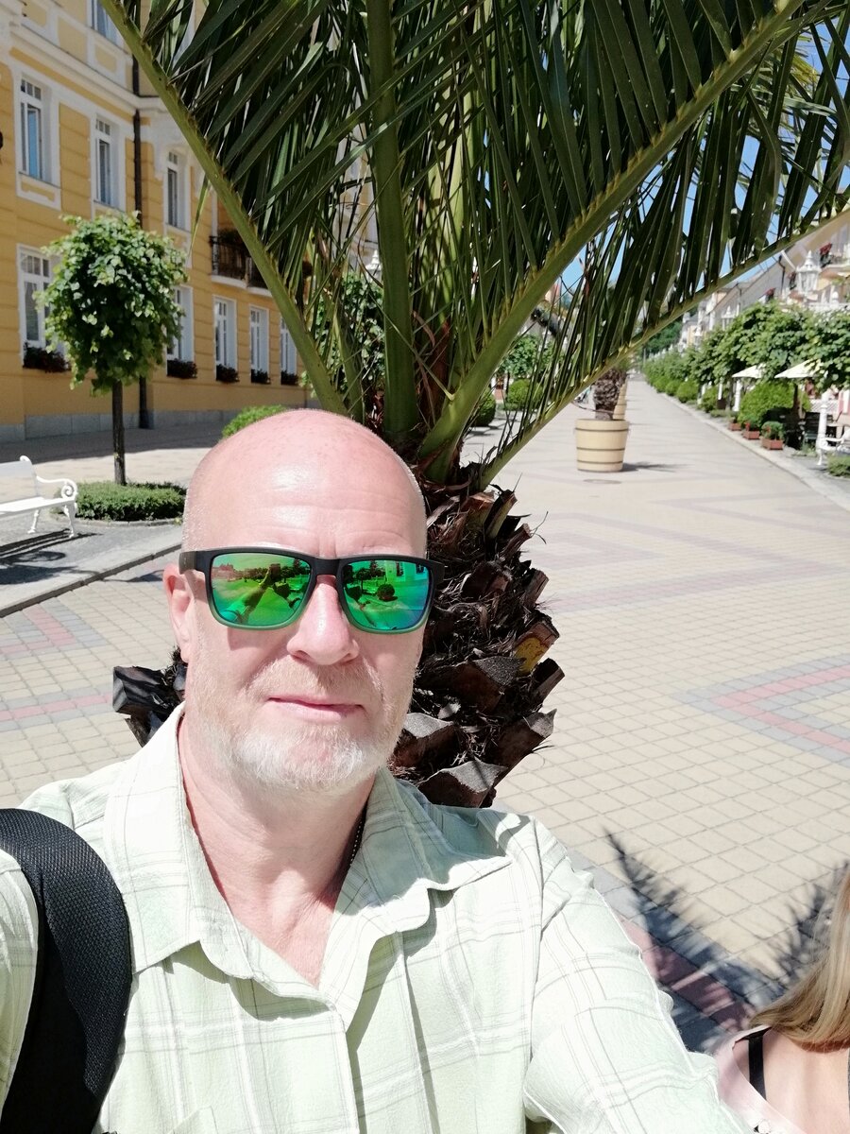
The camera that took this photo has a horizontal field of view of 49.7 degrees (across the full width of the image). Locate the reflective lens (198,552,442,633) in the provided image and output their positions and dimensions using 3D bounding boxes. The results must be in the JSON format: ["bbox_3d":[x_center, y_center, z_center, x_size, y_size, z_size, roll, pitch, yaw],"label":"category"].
[{"bbox_3d":[-0.059,0.014,0.529,0.133,0.045,0.025,3,-1,-19],"label":"reflective lens"}]

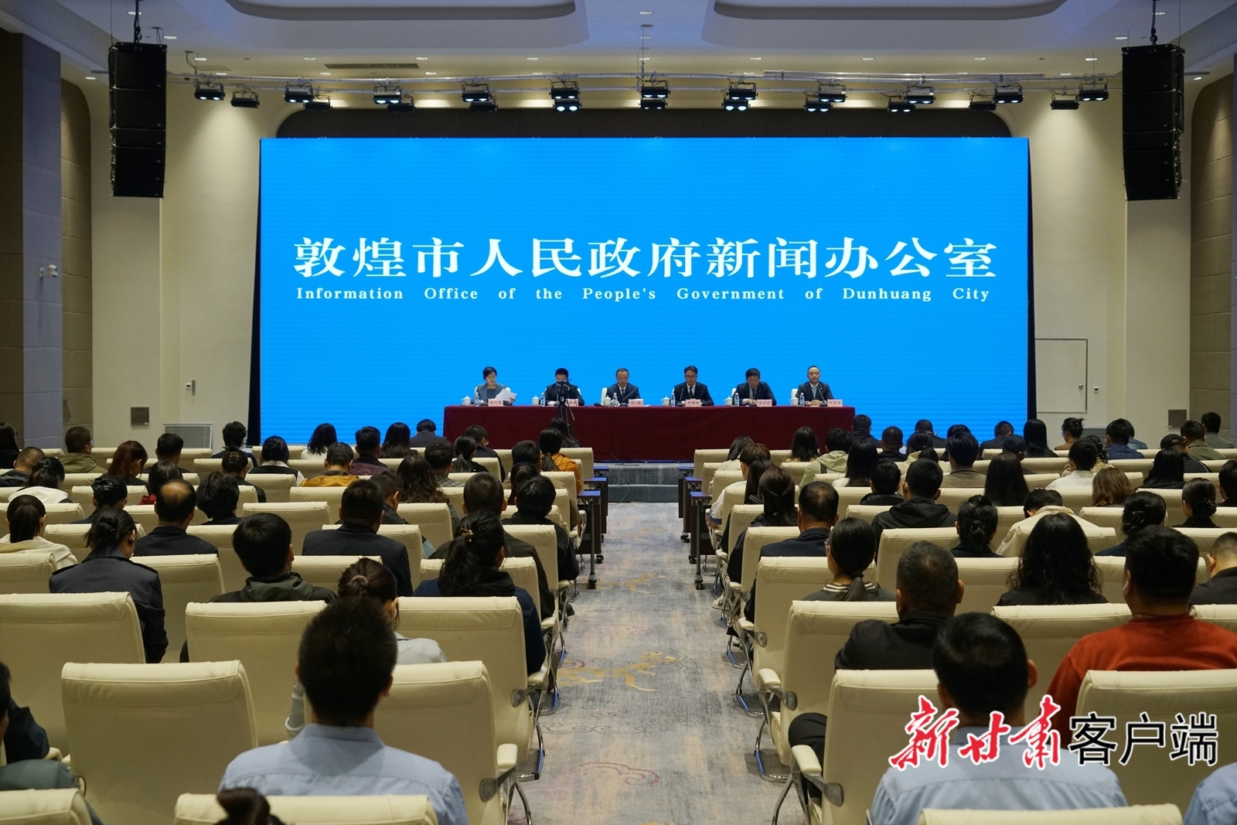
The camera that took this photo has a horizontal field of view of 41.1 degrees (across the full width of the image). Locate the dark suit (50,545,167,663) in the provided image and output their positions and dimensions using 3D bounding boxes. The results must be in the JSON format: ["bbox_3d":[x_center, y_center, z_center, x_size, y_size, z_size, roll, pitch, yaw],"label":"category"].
[{"bbox_3d":[-1.931,0.823,6.300,0.480,0.660,0.420,0,1,2],"label":"dark suit"}]

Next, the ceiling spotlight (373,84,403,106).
[{"bbox_3d":[-3.269,-4.503,23.400,0.420,0.290,0.240,0,1,1],"label":"ceiling spotlight"}]

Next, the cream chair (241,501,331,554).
[{"bbox_3d":[-2.085,1.016,10.410,0.650,0.930,0.640,0,1,-8],"label":"cream chair"}]

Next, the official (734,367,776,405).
[{"bbox_3d":[1.859,0.025,22.494,0.550,1.248,0.750,0,2,1],"label":"official"}]

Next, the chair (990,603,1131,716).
[{"bbox_3d":[1.503,1.135,6.015,0.660,0.967,0.660,0,2,-5],"label":"chair"}]

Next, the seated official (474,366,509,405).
[{"bbox_3d":[-1.743,0.014,22.535,0.500,1.267,0.750,0,2,1],"label":"seated official"}]

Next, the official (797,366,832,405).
[{"bbox_3d":[2.680,0.008,22.484,0.520,1.283,0.750,0,2,1],"label":"official"}]

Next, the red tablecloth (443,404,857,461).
[{"bbox_3d":[0.425,0.279,22.600,5.580,0.740,0.620,0,1,1],"label":"red tablecloth"}]

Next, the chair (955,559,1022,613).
[{"bbox_3d":[1.581,1.090,7.428,0.650,0.930,0.640,0,1,1],"label":"chair"}]

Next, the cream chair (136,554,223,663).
[{"bbox_3d":[-2.058,1.087,7.541,0.650,0.930,0.640,0,1,-6],"label":"cream chair"}]

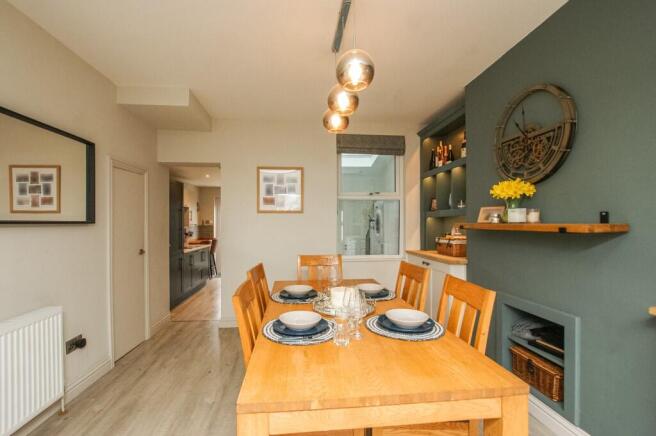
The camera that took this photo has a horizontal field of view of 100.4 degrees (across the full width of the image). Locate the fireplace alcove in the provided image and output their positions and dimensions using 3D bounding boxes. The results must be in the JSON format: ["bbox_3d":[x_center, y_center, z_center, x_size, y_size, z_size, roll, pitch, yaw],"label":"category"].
[{"bbox_3d":[1.522,0.882,1.882,0.320,0.614,0.653,0,-1,-6],"label":"fireplace alcove"}]

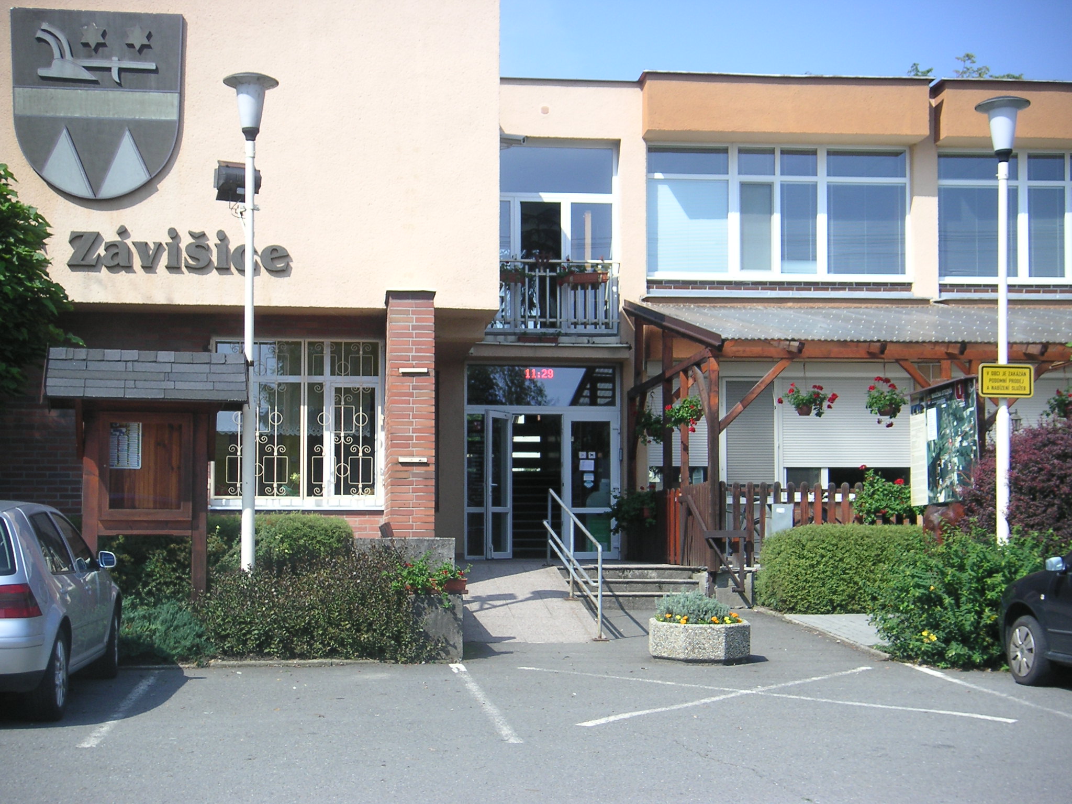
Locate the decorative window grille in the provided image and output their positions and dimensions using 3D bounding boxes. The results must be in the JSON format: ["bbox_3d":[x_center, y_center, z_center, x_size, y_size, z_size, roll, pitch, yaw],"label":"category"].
[{"bbox_3d":[-2.653,0.191,18.900,1.880,1.830,0.060,1,-3,-7],"label":"decorative window grille"}]

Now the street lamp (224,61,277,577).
[{"bbox_3d":[-2.754,-0.390,16.400,0.530,5.500,0.530,0,-3,-7],"label":"street lamp"}]

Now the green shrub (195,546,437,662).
[{"bbox_3d":[-2.027,1.872,15.950,2.200,0.920,1.400,0,-3,-7],"label":"green shrub"}]

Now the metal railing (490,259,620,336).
[{"bbox_3d":[0.189,-1.273,20.800,1.700,0.930,0.100,1,-3,-7],"label":"metal railing"}]

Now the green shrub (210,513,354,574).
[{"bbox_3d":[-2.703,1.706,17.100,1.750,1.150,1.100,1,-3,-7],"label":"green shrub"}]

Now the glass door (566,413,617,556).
[{"bbox_3d":[0.814,1.255,24.900,0.800,2.130,0.100,0,-3,-7],"label":"glass door"}]

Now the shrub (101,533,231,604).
[{"bbox_3d":[-3.669,1.846,16.900,1.280,1.060,1.100,0,-3,-7],"label":"shrub"}]

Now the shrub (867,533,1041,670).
[{"bbox_3d":[3.891,1.733,15.500,1.600,1.220,1.400,1,-3,-7],"label":"shrub"}]

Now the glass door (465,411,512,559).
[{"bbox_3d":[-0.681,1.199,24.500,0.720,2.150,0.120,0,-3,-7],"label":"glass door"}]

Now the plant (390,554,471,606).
[{"bbox_3d":[-0.970,1.630,15.600,0.740,0.470,0.400,0,-3,-7],"label":"plant"}]

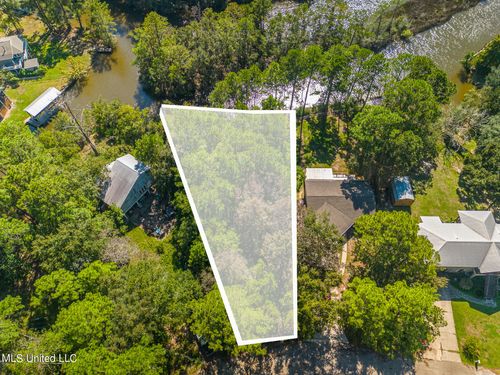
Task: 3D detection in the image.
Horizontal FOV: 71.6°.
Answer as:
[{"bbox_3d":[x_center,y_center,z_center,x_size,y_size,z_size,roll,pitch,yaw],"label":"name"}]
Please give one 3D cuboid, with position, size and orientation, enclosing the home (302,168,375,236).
[{"bbox_3d":[17.415,2.585,66.578,13.380,5.200,14.560,0,59,0],"label":"home"}]

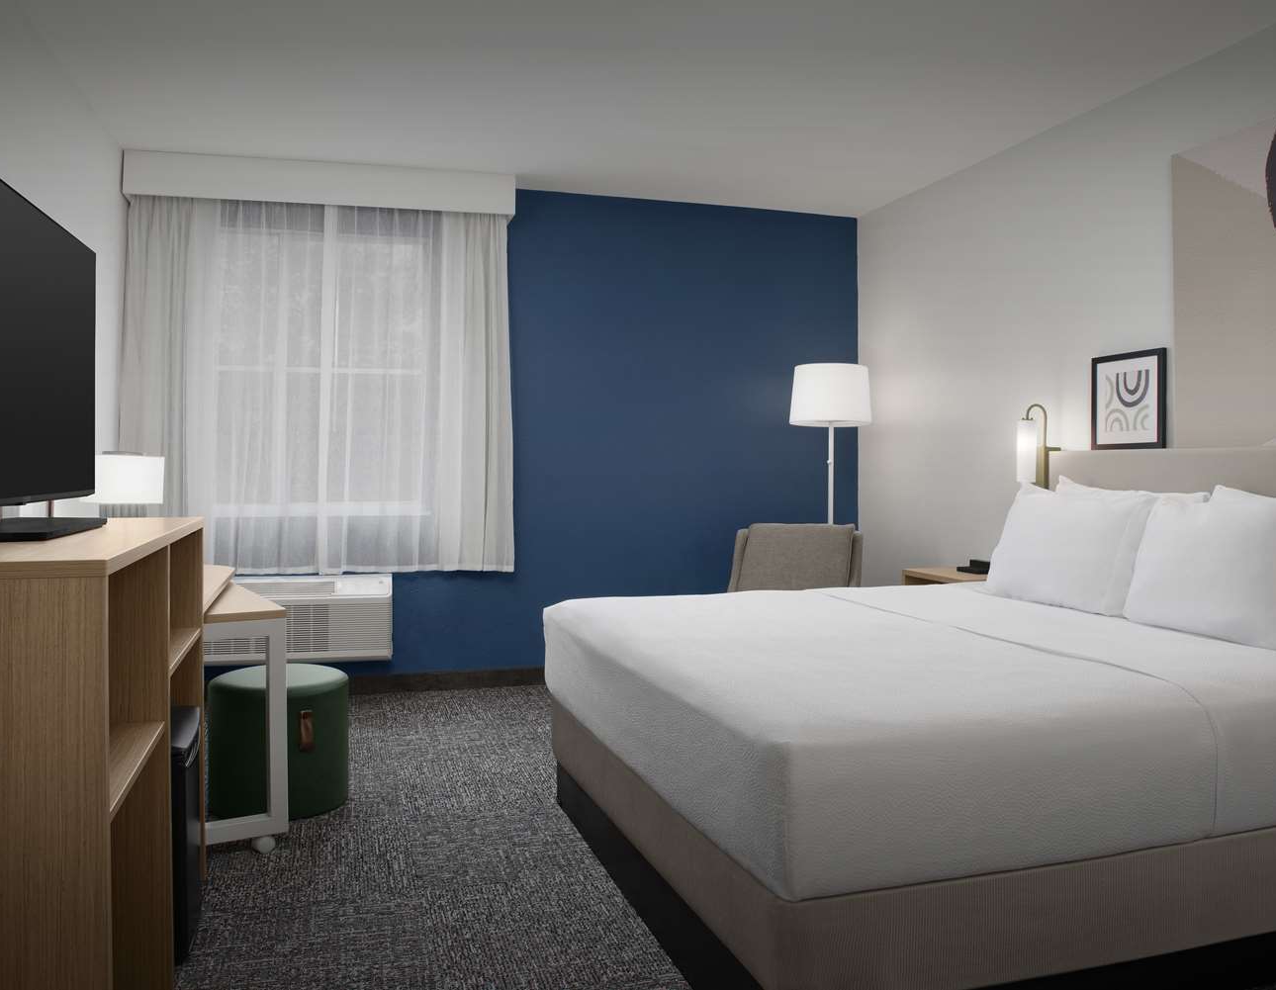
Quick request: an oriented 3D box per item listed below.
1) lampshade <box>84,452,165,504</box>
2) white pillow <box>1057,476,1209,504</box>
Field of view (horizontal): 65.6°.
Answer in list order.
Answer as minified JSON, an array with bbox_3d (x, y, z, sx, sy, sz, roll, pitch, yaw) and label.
[{"bbox_3d":[-1.681,-0.050,3.226,0.270,0.180,0.270,-1,2,-17],"label":"lampshade"},{"bbox_3d":[1.702,0.165,3.386,0.180,0.430,0.680,12,-2,-17],"label":"white pillow"}]

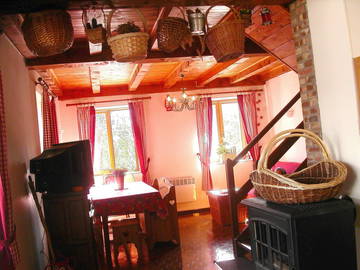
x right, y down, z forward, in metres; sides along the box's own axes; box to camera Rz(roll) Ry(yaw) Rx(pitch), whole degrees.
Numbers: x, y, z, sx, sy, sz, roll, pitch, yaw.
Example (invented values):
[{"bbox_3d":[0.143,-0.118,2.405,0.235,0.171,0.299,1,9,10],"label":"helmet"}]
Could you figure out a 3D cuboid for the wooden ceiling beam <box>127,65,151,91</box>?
[{"bbox_3d":[-0.648,-0.947,6.225,0.123,0.126,2.432,-6,-2,-12],"label":"wooden ceiling beam"}]

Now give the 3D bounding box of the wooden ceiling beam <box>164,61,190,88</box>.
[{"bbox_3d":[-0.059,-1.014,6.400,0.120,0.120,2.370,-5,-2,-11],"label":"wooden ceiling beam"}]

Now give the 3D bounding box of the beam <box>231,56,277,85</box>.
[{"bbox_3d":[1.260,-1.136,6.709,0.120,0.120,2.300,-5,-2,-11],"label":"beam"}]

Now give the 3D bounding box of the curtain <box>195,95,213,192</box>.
[{"bbox_3d":[0.490,0.169,7.608,0.320,1.760,0.100,-5,-2,-11],"label":"curtain"}]

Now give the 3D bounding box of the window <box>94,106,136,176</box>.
[{"bbox_3d":[-1.298,0.143,7.453,0.930,1.260,0.100,-5,-2,-11],"label":"window"}]

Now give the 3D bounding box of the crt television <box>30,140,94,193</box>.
[{"bbox_3d":[-1.281,0.337,4.074,0.570,0.490,0.470,-7,-3,37],"label":"crt television"}]

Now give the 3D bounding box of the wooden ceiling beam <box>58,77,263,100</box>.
[{"bbox_3d":[-0.263,-0.899,7.547,4.000,0.180,0.150,-5,-2,-11],"label":"wooden ceiling beam"}]

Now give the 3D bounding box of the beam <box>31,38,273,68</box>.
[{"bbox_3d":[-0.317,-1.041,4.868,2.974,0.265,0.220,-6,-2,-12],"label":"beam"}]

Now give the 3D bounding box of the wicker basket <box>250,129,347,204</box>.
[{"bbox_3d":[0.847,0.225,2.912,0.622,0.521,0.479,-6,-2,6],"label":"wicker basket"}]

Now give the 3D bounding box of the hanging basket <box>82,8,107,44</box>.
[{"bbox_3d":[-0.683,-0.875,3.150,0.176,0.284,0.139,-6,-2,6],"label":"hanging basket"}]

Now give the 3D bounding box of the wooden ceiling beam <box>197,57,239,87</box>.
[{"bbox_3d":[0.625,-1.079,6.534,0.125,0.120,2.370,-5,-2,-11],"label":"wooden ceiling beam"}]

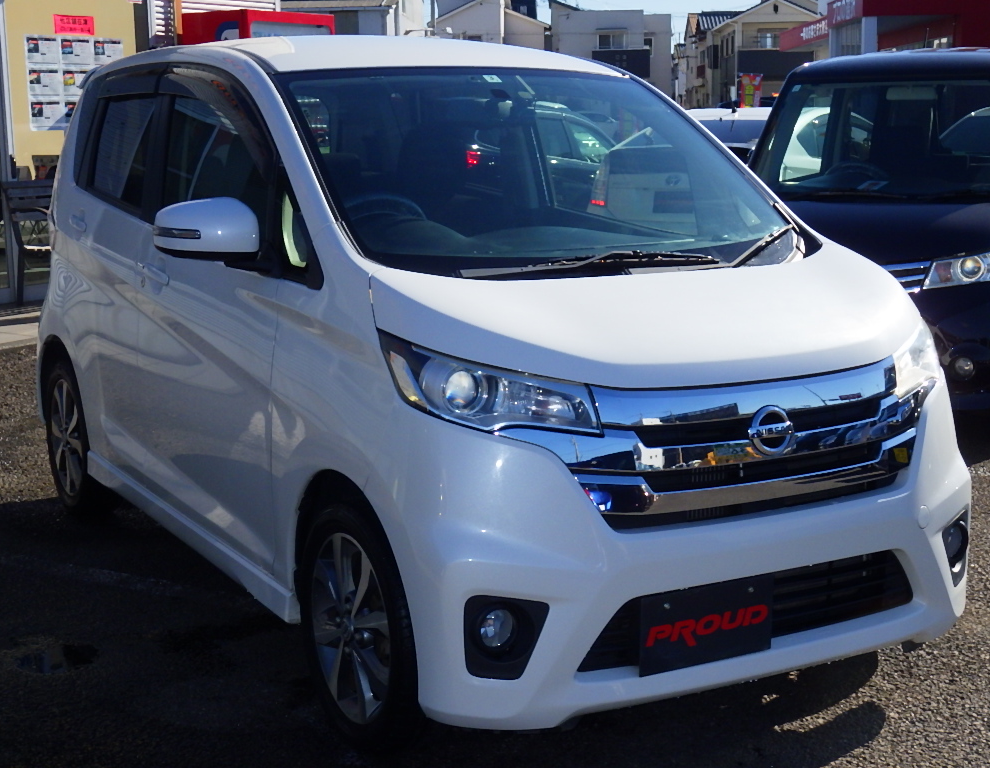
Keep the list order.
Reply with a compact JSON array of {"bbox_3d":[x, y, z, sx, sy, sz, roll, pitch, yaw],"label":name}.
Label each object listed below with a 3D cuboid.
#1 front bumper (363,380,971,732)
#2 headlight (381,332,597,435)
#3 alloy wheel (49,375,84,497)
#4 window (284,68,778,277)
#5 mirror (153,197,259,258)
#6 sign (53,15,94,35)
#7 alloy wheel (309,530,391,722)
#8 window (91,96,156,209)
[{"bbox_3d":[0.483,0.324,3.298,1.470,0.630,0.460,-6,11,-29],"label":"front bumper"},{"bbox_3d":[-0.023,-0.002,3.015,0.310,0.205,0.380,-4,10,-21],"label":"headlight"},{"bbox_3d":[-1.457,0.185,5.395,0.160,0.414,0.414,-6,11,-29],"label":"alloy wheel"},{"bbox_3d":[0.110,-0.560,3.807,1.210,0.080,0.830,-6,47,-29],"label":"window"},{"bbox_3d":[-0.674,-0.367,3.565,0.240,0.150,0.160,-5,10,-24],"label":"mirror"},{"bbox_3d":[-3.183,-2.717,11.420,0.010,0.145,0.375,6,11,34],"label":"sign"},{"bbox_3d":[-0.254,0.525,3.311,0.160,0.414,0.414,-6,11,-29],"label":"alloy wheel"},{"bbox_3d":[-1.142,-0.725,4.624,0.050,0.360,0.570,6,5,-31],"label":"window"}]

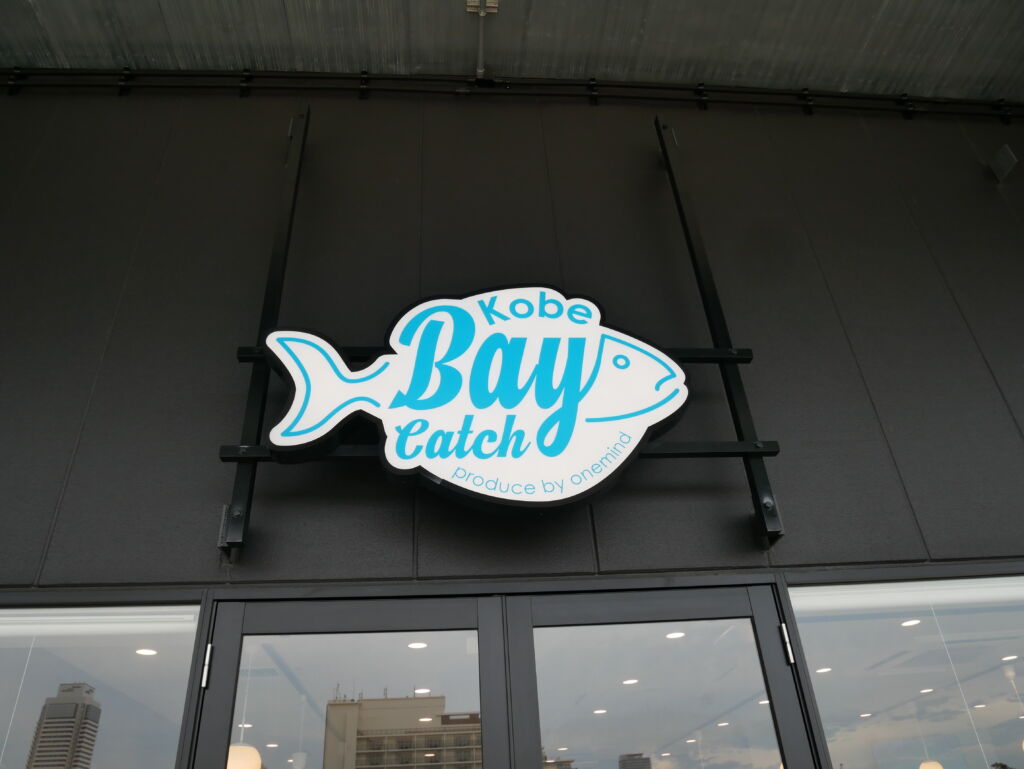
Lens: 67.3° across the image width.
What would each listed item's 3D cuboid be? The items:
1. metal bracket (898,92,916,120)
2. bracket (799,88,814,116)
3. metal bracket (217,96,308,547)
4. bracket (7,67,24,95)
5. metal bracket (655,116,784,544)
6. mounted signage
[{"bbox_3d":[2.156,-1.513,4.195,0.050,0.170,0.060,0,-35,-6],"label":"metal bracket"},{"bbox_3d":[1.580,-1.513,4.121,0.050,0.170,0.060,0,-35,-6],"label":"bracket"},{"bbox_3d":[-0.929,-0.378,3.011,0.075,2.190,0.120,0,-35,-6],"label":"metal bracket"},{"bbox_3d":[-2.433,-1.486,3.766,0.050,0.170,0.060,0,-35,-6],"label":"bracket"},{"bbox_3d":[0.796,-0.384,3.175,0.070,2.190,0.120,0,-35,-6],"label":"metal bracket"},{"bbox_3d":[-0.120,0.027,2.642,1.480,0.920,0.095,0,-35,-6],"label":"mounted signage"}]

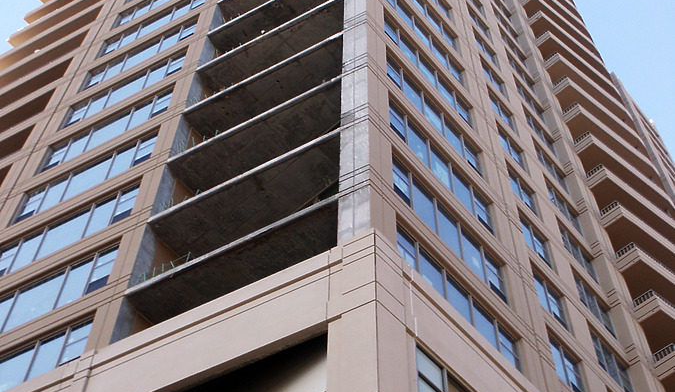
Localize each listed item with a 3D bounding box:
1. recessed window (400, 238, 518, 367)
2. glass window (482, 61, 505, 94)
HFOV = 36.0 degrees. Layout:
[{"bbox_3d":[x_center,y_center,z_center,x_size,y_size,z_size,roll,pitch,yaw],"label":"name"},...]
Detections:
[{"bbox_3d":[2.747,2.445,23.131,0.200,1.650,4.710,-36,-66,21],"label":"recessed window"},{"bbox_3d":[6.469,-4.858,43.523,0.200,1.750,1.800,-36,-66,21],"label":"glass window"}]

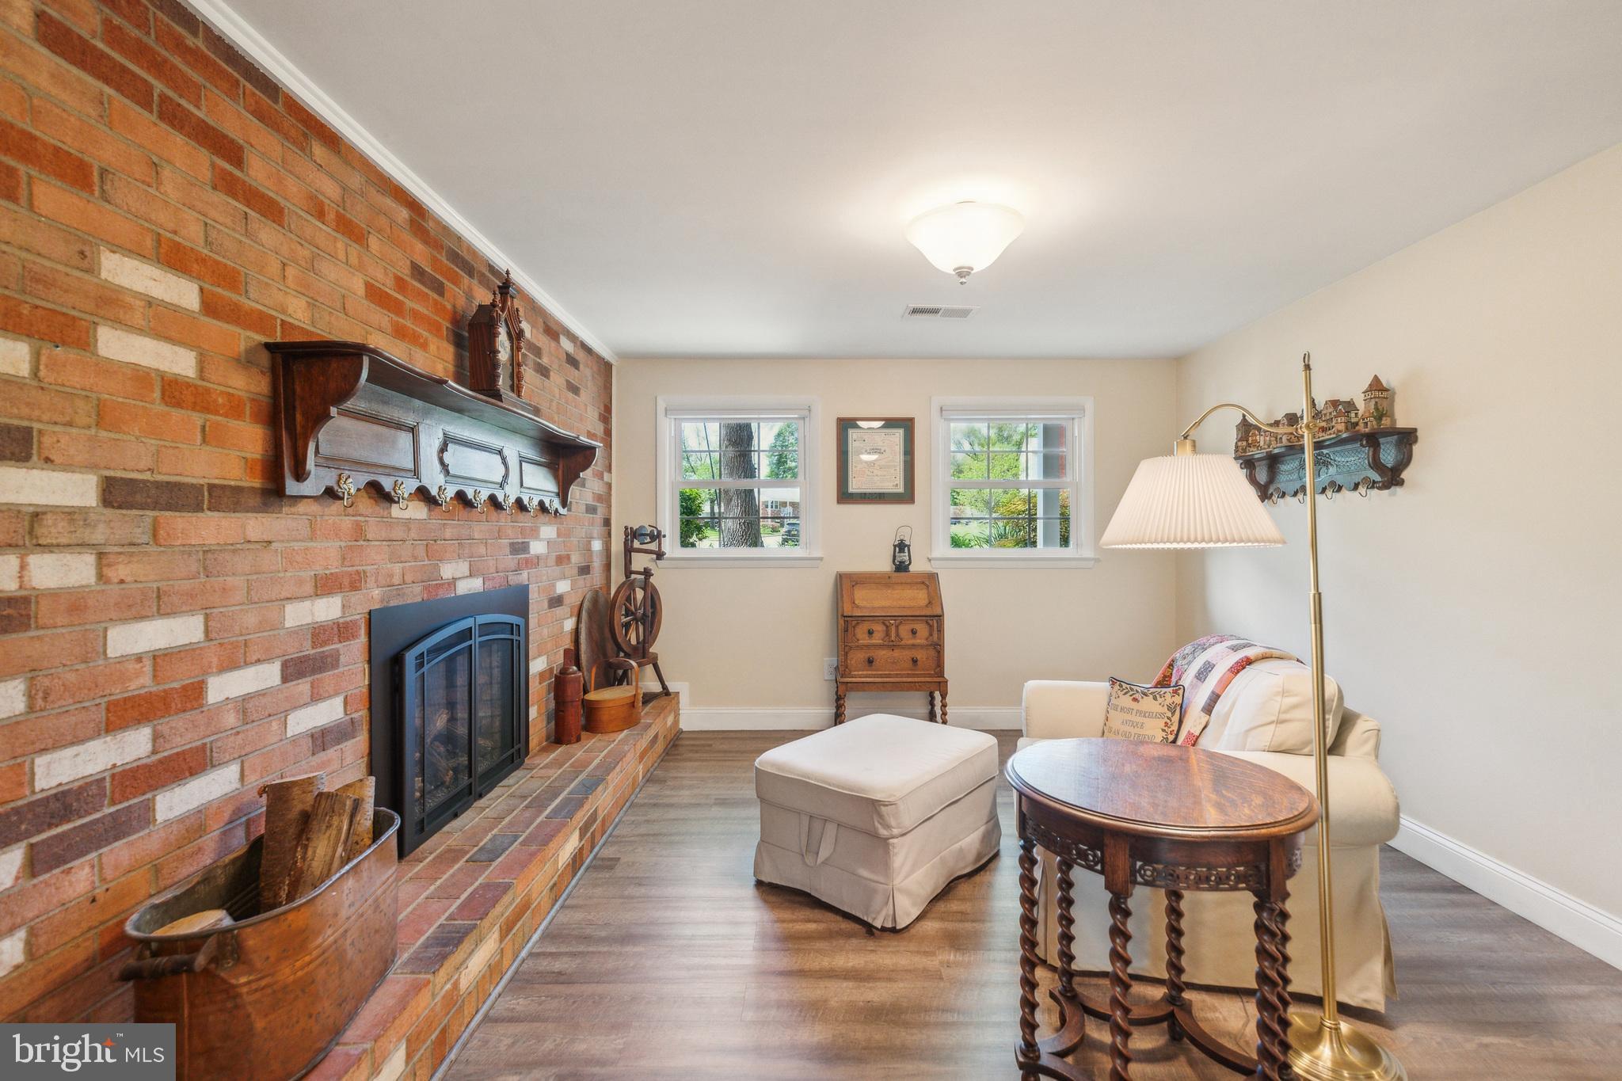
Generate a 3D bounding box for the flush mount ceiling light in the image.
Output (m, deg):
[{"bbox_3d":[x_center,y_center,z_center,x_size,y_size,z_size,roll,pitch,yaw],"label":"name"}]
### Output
[{"bbox_3d":[0.556,-1.052,2.432,0.435,0.246,0.435,0,0,0],"label":"flush mount ceiling light"}]

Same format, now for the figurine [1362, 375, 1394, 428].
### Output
[{"bbox_3d":[2.224,-0.536,2.651,0.089,0.225,0.093,0,0,1],"label":"figurine"}]

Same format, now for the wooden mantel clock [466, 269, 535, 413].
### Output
[{"bbox_3d":[-1.189,-0.758,2.614,0.129,0.578,0.289,0,0,1],"label":"wooden mantel clock"}]

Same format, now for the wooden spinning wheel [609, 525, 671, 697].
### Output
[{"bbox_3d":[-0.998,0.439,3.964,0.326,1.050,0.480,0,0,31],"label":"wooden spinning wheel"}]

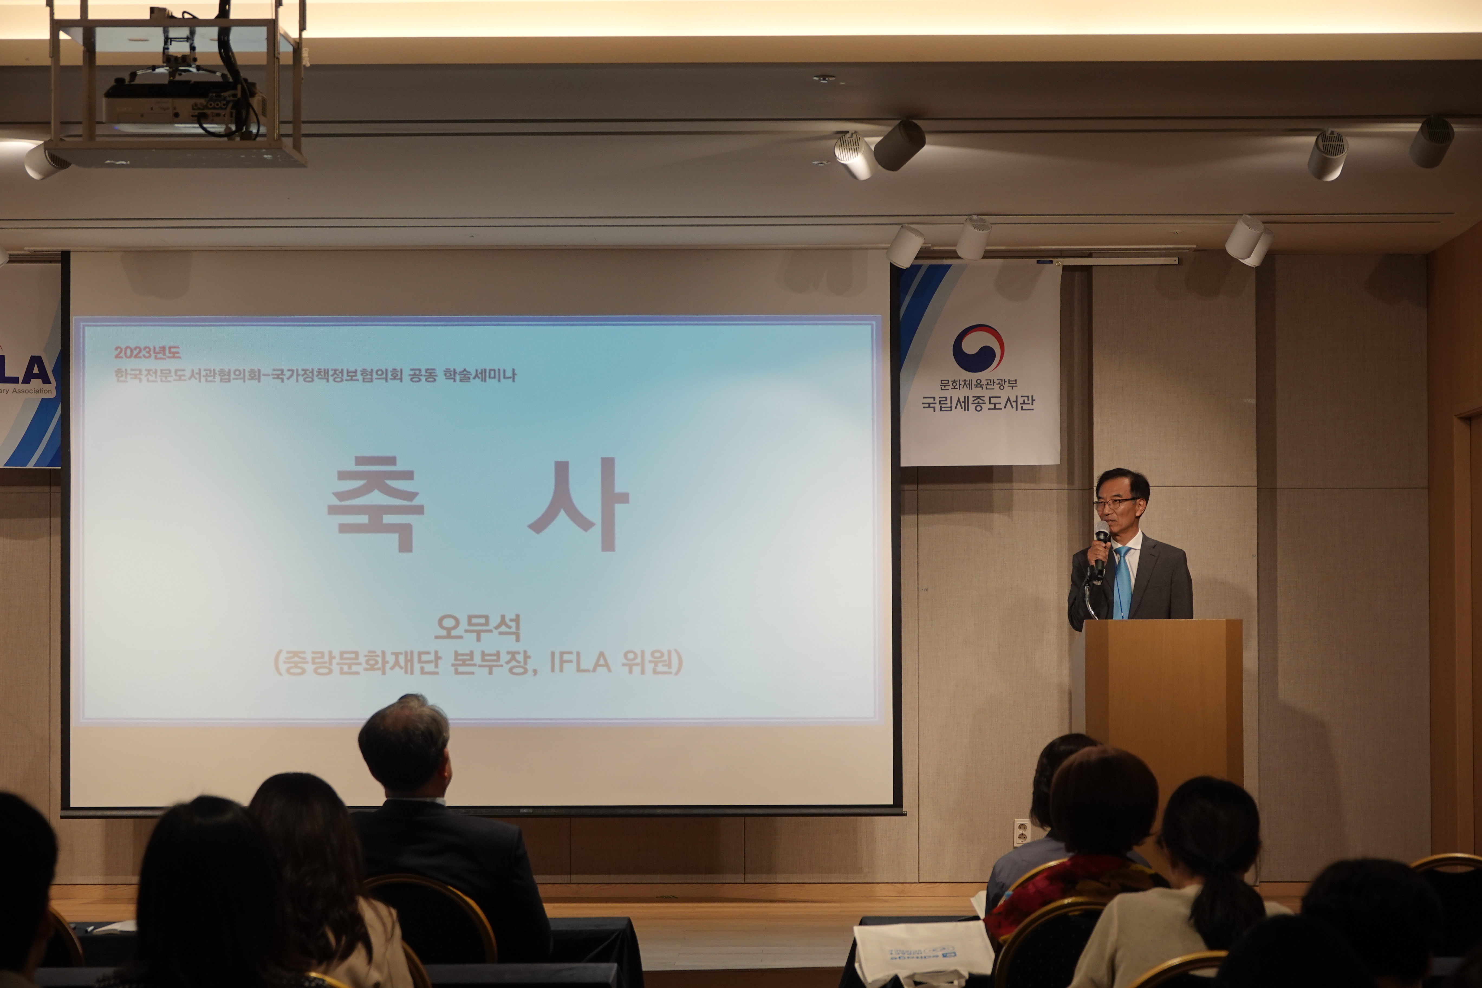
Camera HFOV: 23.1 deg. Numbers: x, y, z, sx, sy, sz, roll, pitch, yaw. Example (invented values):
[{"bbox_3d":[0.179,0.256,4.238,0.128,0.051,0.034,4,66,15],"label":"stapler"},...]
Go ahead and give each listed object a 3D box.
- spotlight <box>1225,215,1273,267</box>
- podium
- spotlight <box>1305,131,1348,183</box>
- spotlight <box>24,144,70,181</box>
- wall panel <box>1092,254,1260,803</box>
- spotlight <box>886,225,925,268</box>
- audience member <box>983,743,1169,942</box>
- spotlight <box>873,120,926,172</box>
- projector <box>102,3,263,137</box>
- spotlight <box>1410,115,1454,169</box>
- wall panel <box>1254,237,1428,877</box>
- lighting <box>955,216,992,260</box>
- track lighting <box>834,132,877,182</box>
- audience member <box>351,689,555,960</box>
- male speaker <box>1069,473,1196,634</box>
[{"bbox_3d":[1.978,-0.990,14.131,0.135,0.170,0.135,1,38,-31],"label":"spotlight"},{"bbox_3d":[1.506,1.044,13.034,0.558,1.186,0.530,0,-2,1],"label":"podium"},{"bbox_3d":[1.792,-1.028,11.040,0.100,0.100,0.122,0,-32,-5],"label":"spotlight"},{"bbox_3d":[-2.119,-1.020,11.079,0.122,0.100,0.100,-20,-14,41],"label":"spotlight"},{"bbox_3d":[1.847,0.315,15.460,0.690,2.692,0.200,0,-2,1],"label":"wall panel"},{"bbox_3d":[0.656,-0.983,14.401,0.110,0.140,0.110,2,31,-49],"label":"spotlight"},{"bbox_3d":[0.778,1.164,8.084,0.480,1.212,0.740,0,-2,1],"label":"audience member"},{"bbox_3d":[0.503,-1.099,11.437,0.110,0.110,0.140,2,-35,-44],"label":"spotlight"},{"bbox_3d":[-1.424,-1.080,9.250,0.400,0.320,0.330,0,-2,3],"label":"projector"},{"bbox_3d":[2.183,-1.109,11.441,0.110,0.110,0.140,0,-30,-7],"label":"spotlight"},{"bbox_3d":[2.497,0.302,15.033,0.708,2.600,0.050,0,-2,1],"label":"wall panel"},{"bbox_3d":[0.908,-0.992,14.106,0.110,0.140,0.110,1,36,-22],"label":"lighting"},{"bbox_3d":[0.347,-1.027,11.049,0.100,0.100,0.122,-1,-27,26],"label":"track lighting"},{"bbox_3d":[-0.743,1.133,8.702,0.560,1.316,0.780,0,-2,9],"label":"audience member"},{"bbox_3d":[1.456,0.781,13.518,0.490,1.754,0.340,-1,-2,18],"label":"male speaker"}]

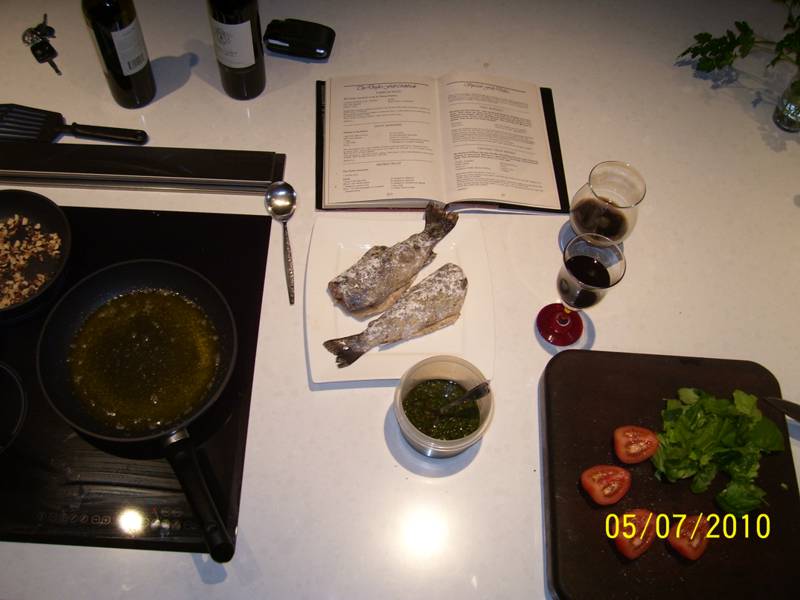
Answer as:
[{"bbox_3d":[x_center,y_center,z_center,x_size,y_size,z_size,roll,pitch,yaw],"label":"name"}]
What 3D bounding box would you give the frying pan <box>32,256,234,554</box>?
[{"bbox_3d":[-0.325,0.146,1.079,0.275,0.067,0.468,-23,67,-15],"label":"frying pan"}]

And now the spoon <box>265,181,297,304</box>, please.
[{"bbox_3d":[-0.179,-0.094,1.240,0.049,0.024,0.225,-6,63,-7],"label":"spoon"}]

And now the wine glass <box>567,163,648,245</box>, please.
[{"bbox_3d":[0.311,-0.129,1.213,0.095,0.168,0.095,3,62,-3],"label":"wine glass"}]

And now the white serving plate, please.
[{"bbox_3d":[0.001,-0.006,1.206,0.290,0.025,0.290,-1,63,-5],"label":"white serving plate"}]

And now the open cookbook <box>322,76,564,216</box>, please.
[{"bbox_3d":[0.069,-0.273,1.348,0.422,0.030,0.273,0,63,-4],"label":"open cookbook"}]

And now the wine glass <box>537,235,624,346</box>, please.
[{"bbox_3d":[0.253,-0.007,1.128,0.084,0.198,0.084,3,62,-3],"label":"wine glass"}]

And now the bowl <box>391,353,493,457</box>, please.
[{"bbox_3d":[0.059,0.156,1.102,0.138,0.068,0.138,2,62,-3],"label":"bowl"}]

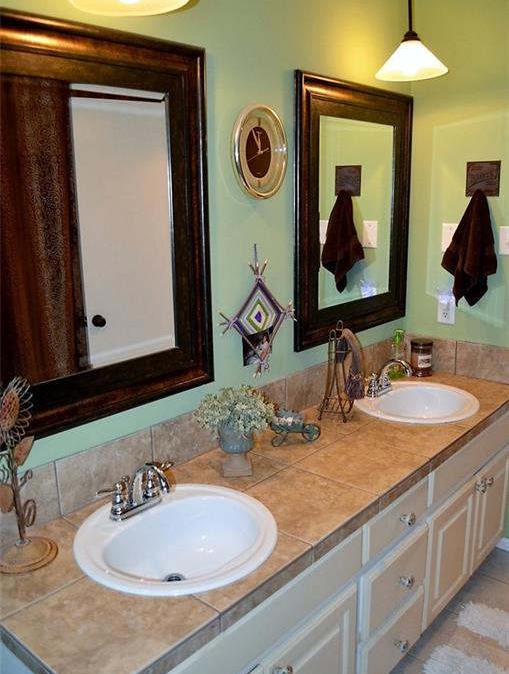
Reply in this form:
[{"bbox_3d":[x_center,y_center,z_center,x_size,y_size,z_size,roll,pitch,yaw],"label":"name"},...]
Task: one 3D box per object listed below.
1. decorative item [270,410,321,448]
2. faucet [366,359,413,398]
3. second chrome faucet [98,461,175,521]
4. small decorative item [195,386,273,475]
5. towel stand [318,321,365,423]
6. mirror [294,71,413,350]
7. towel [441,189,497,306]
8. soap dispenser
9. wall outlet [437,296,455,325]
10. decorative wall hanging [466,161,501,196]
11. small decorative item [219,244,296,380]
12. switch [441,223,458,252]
[{"bbox_3d":[0.127,0.300,1.838,0.163,0.085,0.083,-3,13,-8],"label":"decorative item"},{"bbox_3d":[0.532,0.163,2.261,0.140,0.140,0.230,10,16,40],"label":"faucet"},{"bbox_3d":[-0.253,0.365,1.388,0.140,0.140,0.230,10,16,40],"label":"second chrome faucet"},{"bbox_3d":[-0.056,0.260,1.639,0.213,0.253,0.210,-2,12,-5],"label":"small decorative item"},{"bbox_3d":[0.307,0.128,2.042,0.135,0.328,0.113,4,13,21],"label":"towel stand"},{"bbox_3d":[0.414,-0.474,2.257,0.040,0.946,0.801,10,16,40],"label":"mirror"},{"bbox_3d":[0.887,-0.373,2.406,0.220,0.473,0.070,10,16,40],"label":"towel"},{"bbox_3d":[0.626,0.078,2.538,0.073,0.205,0.062,-3,13,-12],"label":"soap dispenser"},{"bbox_3d":[0.846,-0.117,2.549,0.080,0.121,0.015,10,16,40],"label":"wall outlet"},{"bbox_3d":[0.931,-0.643,2.344,0.143,0.141,0.018,10,16,40],"label":"decorative wall hanging"},{"bbox_3d":[0.017,-0.085,1.864,0.043,0.425,0.365,10,16,40],"label":"small decorative item"},{"bbox_3d":[0.840,-0.427,2.480,0.080,0.123,0.013,10,16,40],"label":"switch"}]

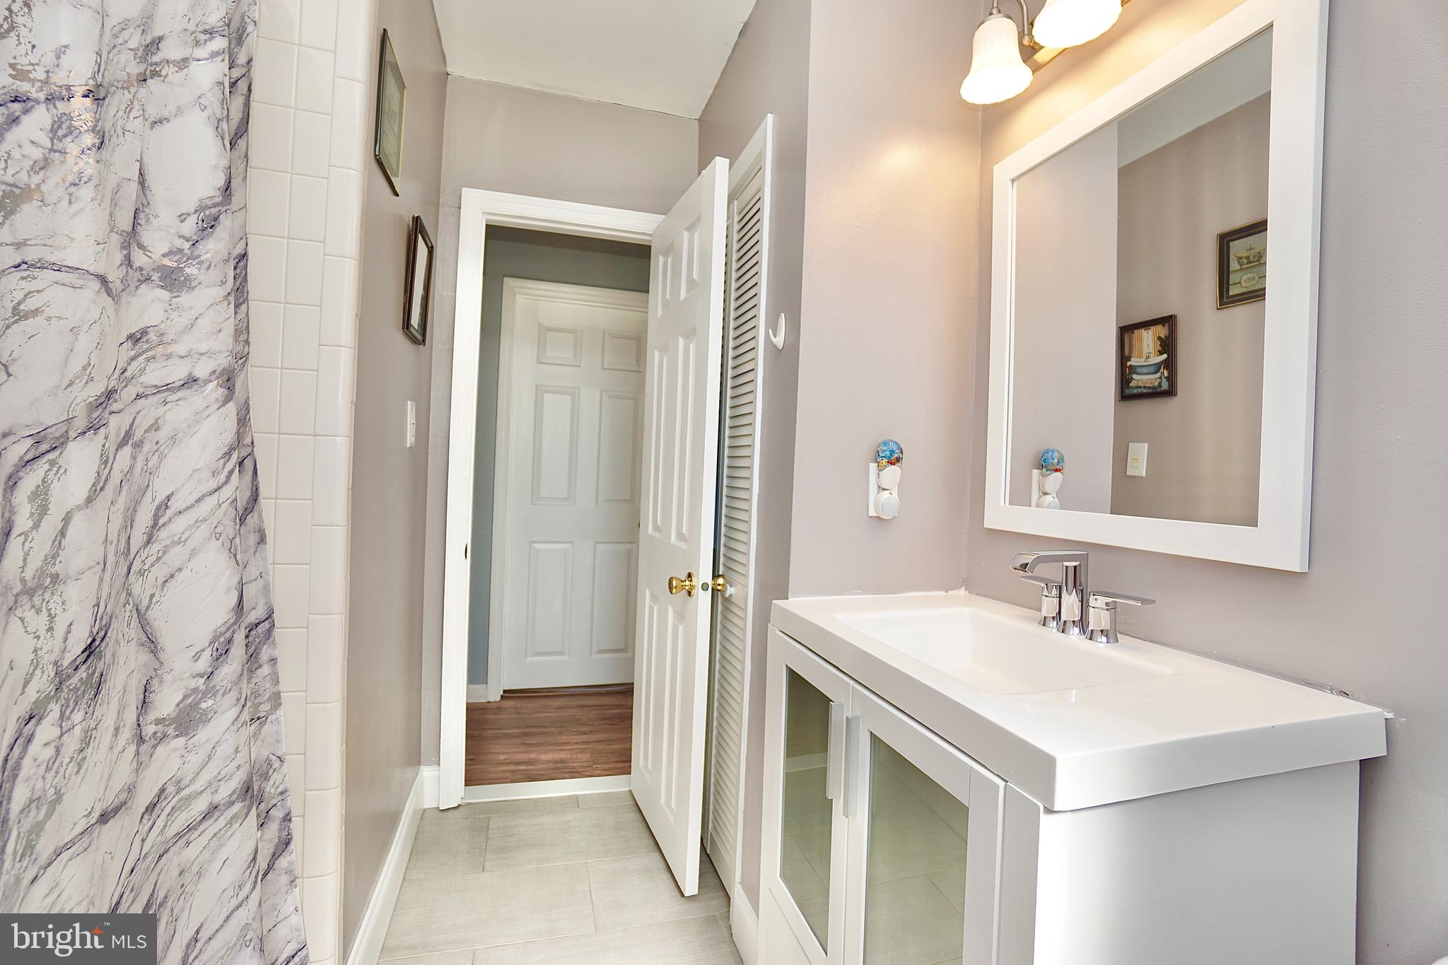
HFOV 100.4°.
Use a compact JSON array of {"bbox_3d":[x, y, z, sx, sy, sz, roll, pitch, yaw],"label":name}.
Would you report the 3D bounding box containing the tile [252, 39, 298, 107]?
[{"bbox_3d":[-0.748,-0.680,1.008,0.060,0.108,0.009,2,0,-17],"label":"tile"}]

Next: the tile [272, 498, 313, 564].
[{"bbox_3d":[-0.732,0.085,1.027,0.052,0.108,0.009,2,0,-17],"label":"tile"}]

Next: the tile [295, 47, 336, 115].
[{"bbox_3d":[-0.693,-0.678,1.024,0.053,0.108,0.009,2,0,-17],"label":"tile"}]

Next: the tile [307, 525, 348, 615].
[{"bbox_3d":[-0.686,0.151,1.048,0.051,0.152,0.009,2,0,-17],"label":"tile"}]

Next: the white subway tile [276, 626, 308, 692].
[{"bbox_3d":[-0.742,0.303,1.033,0.050,0.108,0.009,2,0,-17],"label":"white subway tile"}]

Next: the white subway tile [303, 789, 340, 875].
[{"bbox_3d":[-0.711,0.617,1.070,0.052,0.150,0.012,2,0,-16],"label":"white subway tile"}]

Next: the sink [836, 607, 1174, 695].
[{"bbox_3d":[0.447,0.335,1.051,0.340,0.120,0.465,2,0,-16],"label":"sink"}]

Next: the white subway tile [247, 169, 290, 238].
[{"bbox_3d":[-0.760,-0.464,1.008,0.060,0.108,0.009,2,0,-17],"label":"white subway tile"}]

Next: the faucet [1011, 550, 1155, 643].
[{"bbox_3d":[0.615,0.204,1.123,0.157,0.153,0.300,2,0,-16],"label":"faucet"}]

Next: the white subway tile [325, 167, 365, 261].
[{"bbox_3d":[-0.658,-0.467,1.048,0.051,0.152,0.009,2,0,-17],"label":"white subway tile"}]

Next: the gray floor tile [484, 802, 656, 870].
[{"bbox_3d":[-0.444,1.133,1.945,0.600,0.010,0.300,2,0,-16],"label":"gray floor tile"}]

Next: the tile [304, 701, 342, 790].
[{"bbox_3d":[-0.708,0.465,1.070,0.052,0.151,0.012,2,0,-16],"label":"tile"}]

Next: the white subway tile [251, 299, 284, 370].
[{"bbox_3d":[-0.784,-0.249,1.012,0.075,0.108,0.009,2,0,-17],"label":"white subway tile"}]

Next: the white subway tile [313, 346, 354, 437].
[{"bbox_3d":[-0.688,-0.160,1.070,0.053,0.155,0.012,2,0,-16],"label":"white subway tile"}]

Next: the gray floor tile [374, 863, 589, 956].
[{"bbox_3d":[-0.618,1.126,1.597,0.530,0.010,0.300,2,0,-16],"label":"gray floor tile"}]

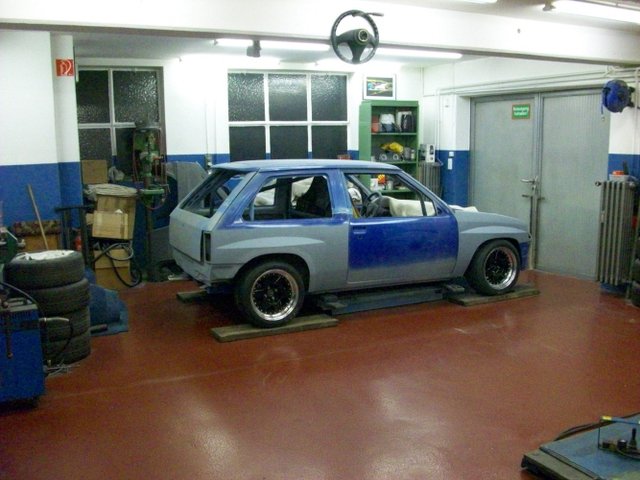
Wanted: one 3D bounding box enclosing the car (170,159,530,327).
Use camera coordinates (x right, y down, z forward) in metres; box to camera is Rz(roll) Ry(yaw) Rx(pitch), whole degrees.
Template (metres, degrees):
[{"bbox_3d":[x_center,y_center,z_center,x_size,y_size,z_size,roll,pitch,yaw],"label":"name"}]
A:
[{"bbox_3d":[0.359,-0.133,6.194,3.470,1.350,1.550,-5,10,-24],"label":"car"}]

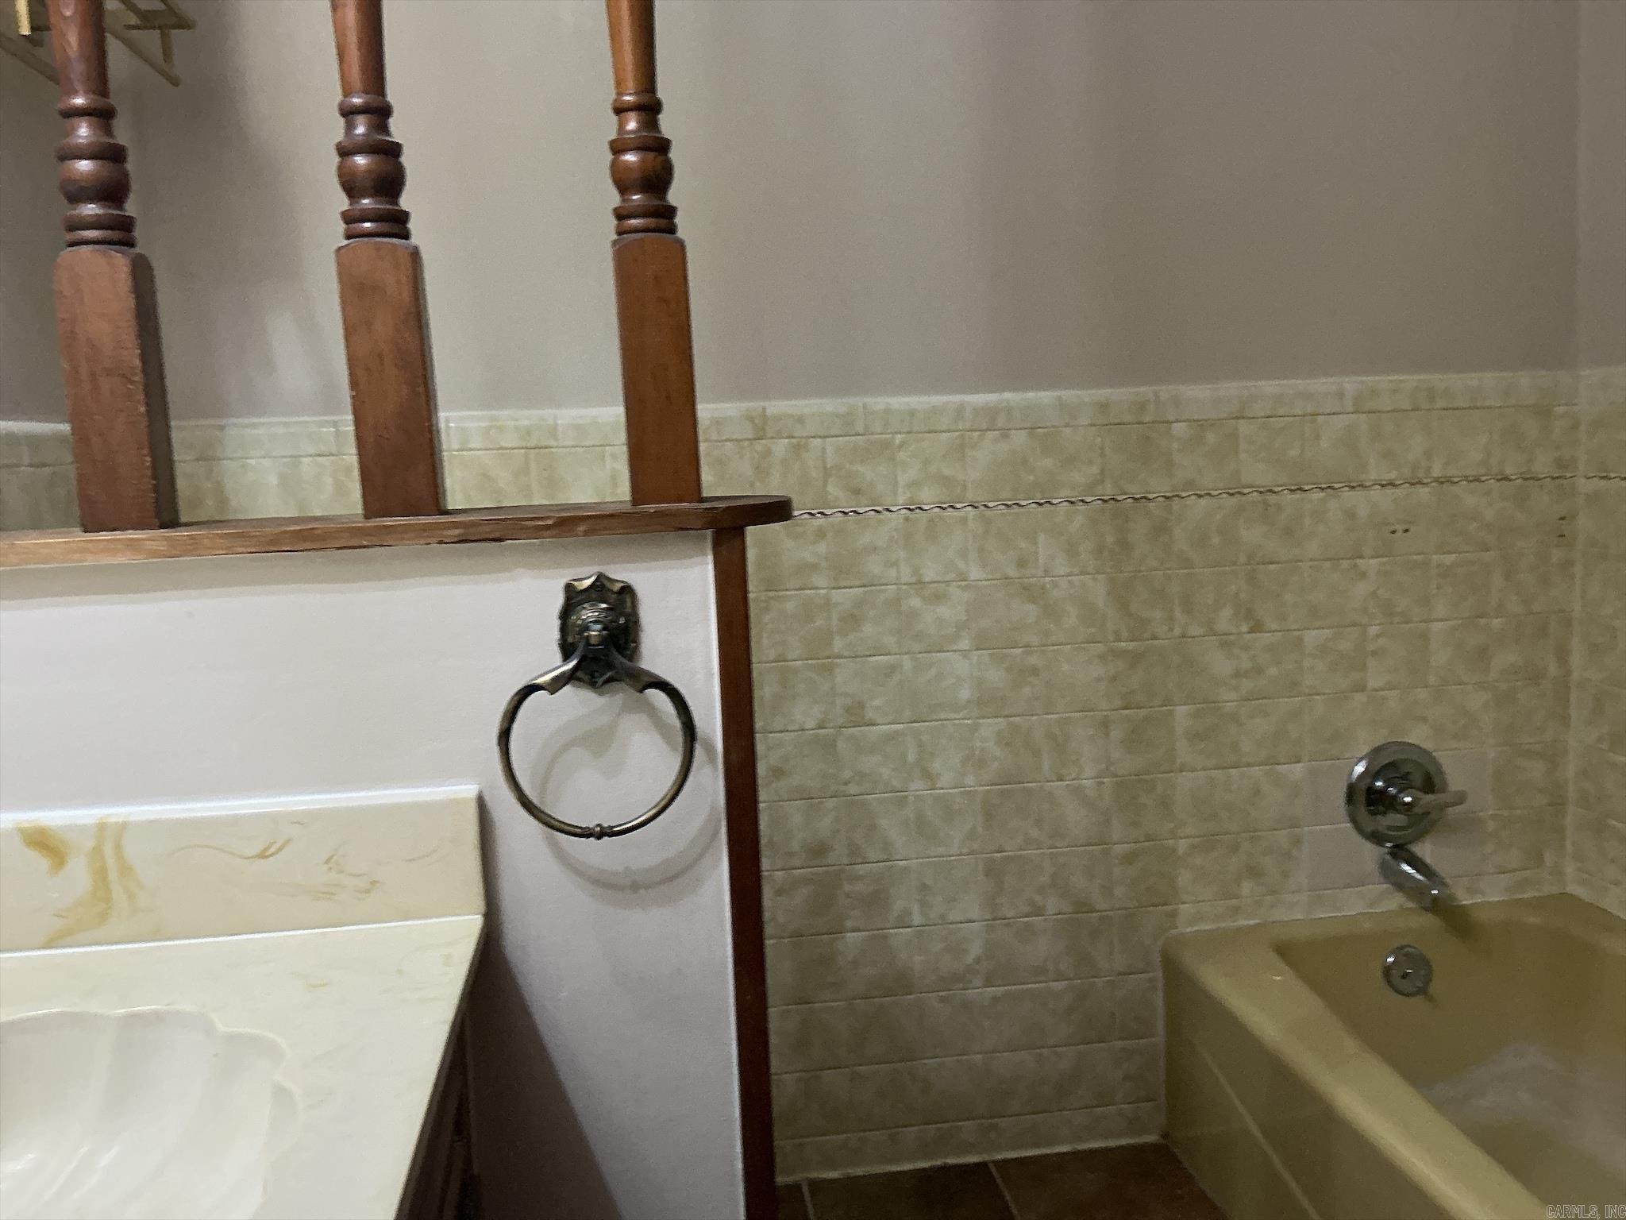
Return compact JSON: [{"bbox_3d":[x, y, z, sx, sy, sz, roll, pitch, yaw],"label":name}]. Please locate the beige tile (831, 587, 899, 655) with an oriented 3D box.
[{"bbox_3d":[0.085,0.019,2.040,0.108,0.108,0.008,-3,6,-7],"label":"beige tile"}]

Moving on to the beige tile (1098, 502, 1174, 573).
[{"bbox_3d":[0.510,-0.114,2.067,0.107,0.107,0.009,-3,5,-7],"label":"beige tile"}]

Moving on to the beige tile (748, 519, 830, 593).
[{"bbox_3d":[-0.032,-0.084,2.013,0.112,0.108,0.010,-3,6,-7],"label":"beige tile"}]

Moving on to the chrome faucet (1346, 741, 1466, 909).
[{"bbox_3d":[0.967,0.339,2.103,0.182,0.238,0.135,-3,6,-7],"label":"chrome faucet"}]

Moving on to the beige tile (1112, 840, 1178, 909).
[{"bbox_3d":[0.537,0.428,2.128,0.108,0.108,0.009,-3,6,-7],"label":"beige tile"}]

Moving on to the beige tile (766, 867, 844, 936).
[{"bbox_3d":[-0.007,0.461,2.069,0.112,0.108,0.010,-3,6,-7],"label":"beige tile"}]

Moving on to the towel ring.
[{"bbox_3d":[-0.169,0.076,1.030,0.152,0.206,0.058,-3,6,-7],"label":"towel ring"}]

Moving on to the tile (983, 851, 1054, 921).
[{"bbox_3d":[0.322,0.442,2.109,0.108,0.108,0.008,-3,6,-7],"label":"tile"}]

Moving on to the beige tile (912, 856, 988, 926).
[{"bbox_3d":[0.213,0.444,2.080,0.107,0.107,0.009,-3,5,-7],"label":"beige tile"}]

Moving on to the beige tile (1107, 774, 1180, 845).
[{"bbox_3d":[0.531,0.319,2.117,0.108,0.108,0.009,-3,6,-7],"label":"beige tile"}]

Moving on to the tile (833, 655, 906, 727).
[{"bbox_3d":[0.089,0.128,2.040,0.108,0.108,0.009,-3,6,-7],"label":"tile"}]

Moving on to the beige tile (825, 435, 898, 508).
[{"bbox_3d":[0.073,-0.210,2.005,0.108,0.108,0.009,-3,6,-7],"label":"beige tile"}]

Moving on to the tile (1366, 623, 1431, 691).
[{"bbox_3d":[0.951,0.076,2.137,0.107,0.107,0.009,-3,5,-7],"label":"tile"}]

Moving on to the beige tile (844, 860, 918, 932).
[{"bbox_3d":[0.105,0.455,2.083,0.108,0.108,0.008,-3,6,-7],"label":"beige tile"}]

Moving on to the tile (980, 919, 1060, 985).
[{"bbox_3d":[0.326,0.546,2.102,0.107,0.107,0.009,-3,5,-7],"label":"tile"}]

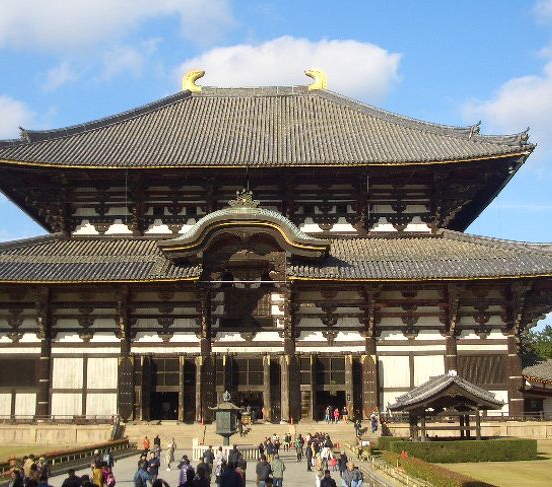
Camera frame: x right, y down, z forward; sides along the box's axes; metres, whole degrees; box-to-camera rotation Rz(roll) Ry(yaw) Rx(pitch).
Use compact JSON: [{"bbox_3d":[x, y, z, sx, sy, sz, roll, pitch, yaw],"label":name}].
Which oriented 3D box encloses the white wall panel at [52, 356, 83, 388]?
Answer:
[{"bbox_3d":[-22.373,14.025,99.077,3.239,3.257,0.150,0,-11,1],"label":"white wall panel"}]

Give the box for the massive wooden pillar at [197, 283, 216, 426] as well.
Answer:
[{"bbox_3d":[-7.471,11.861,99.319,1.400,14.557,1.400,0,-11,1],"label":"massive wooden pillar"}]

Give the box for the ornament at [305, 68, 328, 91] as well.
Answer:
[{"bbox_3d":[5.757,-23.362,131.406,3.284,3.456,1.400,0,-11,1],"label":"ornament"}]

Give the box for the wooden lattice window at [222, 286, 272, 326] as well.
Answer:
[{"bbox_3d":[-3.092,6.855,99.803,5.209,4.198,0.350,0,-11,0],"label":"wooden lattice window"}]

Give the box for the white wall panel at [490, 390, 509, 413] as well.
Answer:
[{"bbox_3d":[23.741,17.089,98.012,2.232,2.603,0.150,0,-11,1],"label":"white wall panel"}]

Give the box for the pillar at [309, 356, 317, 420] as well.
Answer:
[{"bbox_3d":[3.991,15.494,98.428,0.750,6.768,0.700,0,-11,0],"label":"pillar"}]

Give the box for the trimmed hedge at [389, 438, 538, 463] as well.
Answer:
[{"bbox_3d":[12.024,13.422,59.492,9.330,1.300,1.600,0,-10,1],"label":"trimmed hedge"}]

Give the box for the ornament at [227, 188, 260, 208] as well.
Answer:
[{"bbox_3d":[-3.243,-4.595,94.398,3.265,2.054,0.800,0,-11,1],"label":"ornament"}]

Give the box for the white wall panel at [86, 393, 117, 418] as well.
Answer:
[{"bbox_3d":[-18.583,17.412,98.344,3.400,2.750,0.200,0,-10,1],"label":"white wall panel"}]

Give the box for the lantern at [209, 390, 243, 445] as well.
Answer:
[{"bbox_3d":[-3.365,12.342,62.842,2.200,4.500,2.200,0,-11,1],"label":"lantern"}]

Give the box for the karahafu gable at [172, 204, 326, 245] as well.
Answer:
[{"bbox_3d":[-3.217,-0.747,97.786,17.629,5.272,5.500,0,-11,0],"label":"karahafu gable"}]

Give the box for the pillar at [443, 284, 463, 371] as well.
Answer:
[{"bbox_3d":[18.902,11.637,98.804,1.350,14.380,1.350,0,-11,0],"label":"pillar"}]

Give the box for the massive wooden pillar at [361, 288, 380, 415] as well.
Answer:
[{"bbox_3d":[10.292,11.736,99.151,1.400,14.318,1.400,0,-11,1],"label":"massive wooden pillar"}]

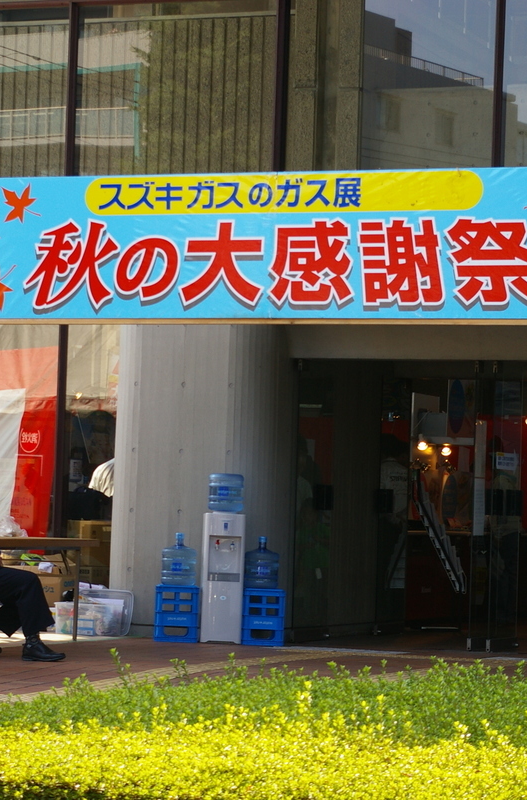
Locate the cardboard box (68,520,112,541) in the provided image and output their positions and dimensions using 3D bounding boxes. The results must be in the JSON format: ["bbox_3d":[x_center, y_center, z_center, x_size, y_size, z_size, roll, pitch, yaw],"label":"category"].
[{"bbox_3d":[-1.380,1.065,22.100,0.380,0.190,0.320,1,-2,14],"label":"cardboard box"}]

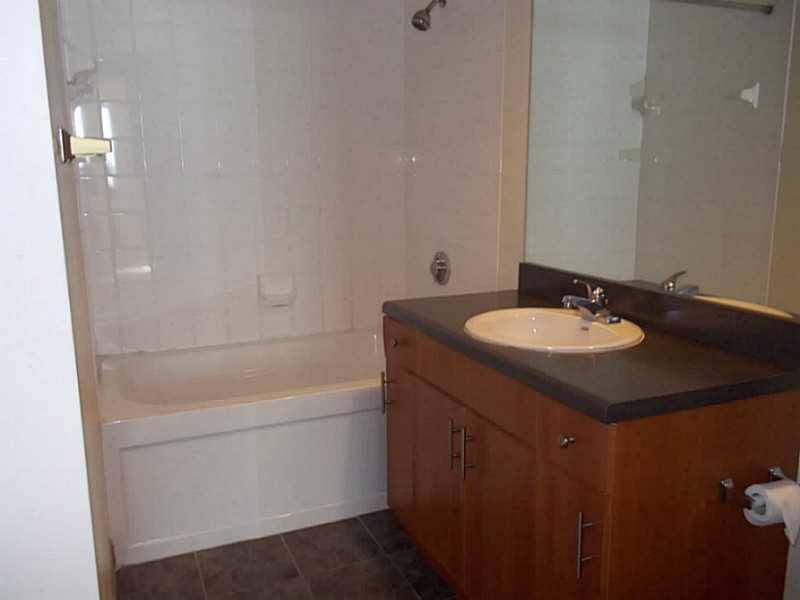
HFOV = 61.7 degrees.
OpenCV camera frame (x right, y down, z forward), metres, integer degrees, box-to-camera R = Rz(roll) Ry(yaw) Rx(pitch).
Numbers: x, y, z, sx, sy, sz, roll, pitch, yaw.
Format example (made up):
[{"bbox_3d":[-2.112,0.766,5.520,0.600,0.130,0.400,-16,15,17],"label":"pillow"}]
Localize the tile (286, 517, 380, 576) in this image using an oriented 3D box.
[{"bbox_3d":[-0.249,0.894,2.439,0.303,0.010,0.300,-5,11,-23],"label":"tile"}]

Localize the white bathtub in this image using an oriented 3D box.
[{"bbox_3d":[-0.465,0.532,2.959,1.520,0.515,0.910,-5,11,-23],"label":"white bathtub"}]

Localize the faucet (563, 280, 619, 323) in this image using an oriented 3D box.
[{"bbox_3d":[0.547,-0.001,1.998,0.147,0.128,0.155,-5,11,-23],"label":"faucet"}]

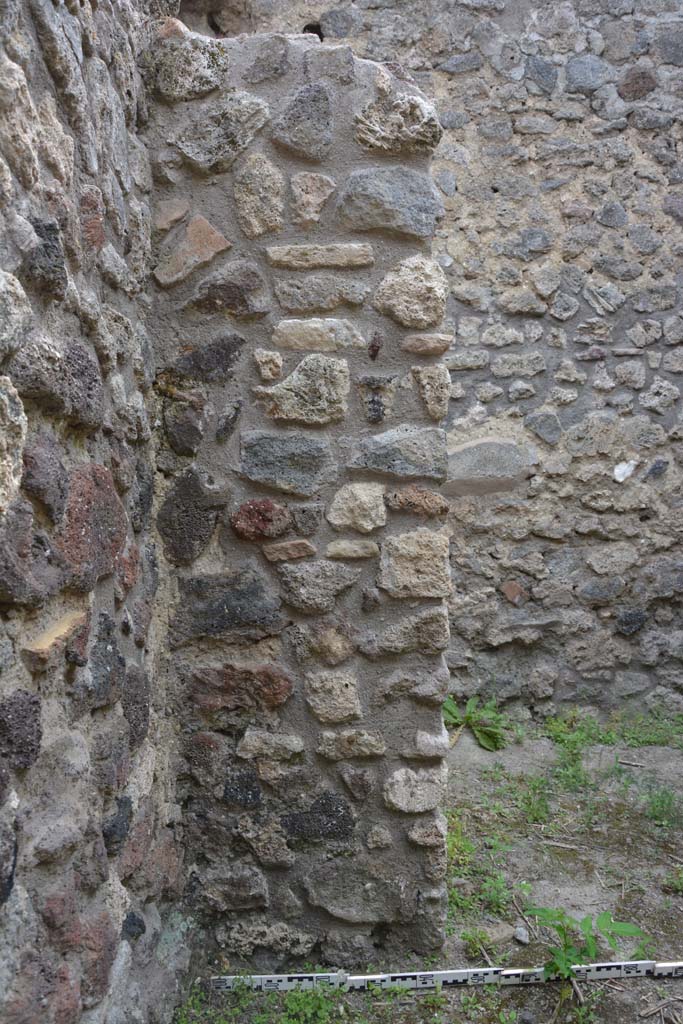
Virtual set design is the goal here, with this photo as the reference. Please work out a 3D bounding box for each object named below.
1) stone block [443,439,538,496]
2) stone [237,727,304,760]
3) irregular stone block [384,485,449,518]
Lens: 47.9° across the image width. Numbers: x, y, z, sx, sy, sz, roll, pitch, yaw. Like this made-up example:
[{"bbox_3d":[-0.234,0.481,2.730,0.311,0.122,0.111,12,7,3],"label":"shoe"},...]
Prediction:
[{"bbox_3d":[0.586,-0.178,3.060,0.378,0.228,0.190,0,4,0],"label":"stone block"},{"bbox_3d":[-0.140,0.455,1.530,0.134,0.069,0.080,0,4,0],"label":"stone"},{"bbox_3d":[0.144,-0.023,1.494,0.123,0.062,0.080,0,4,0],"label":"irregular stone block"}]

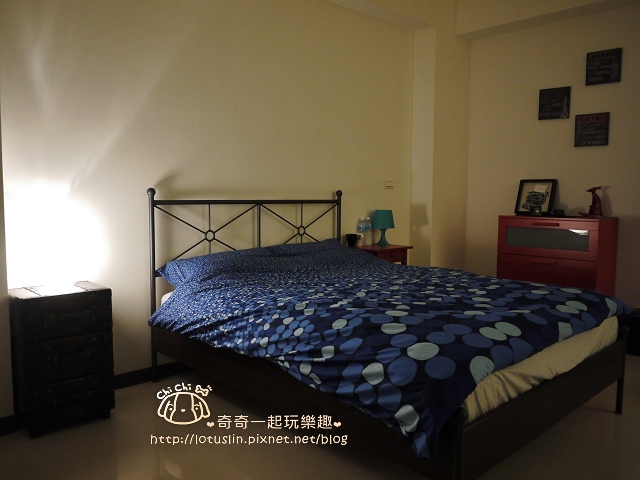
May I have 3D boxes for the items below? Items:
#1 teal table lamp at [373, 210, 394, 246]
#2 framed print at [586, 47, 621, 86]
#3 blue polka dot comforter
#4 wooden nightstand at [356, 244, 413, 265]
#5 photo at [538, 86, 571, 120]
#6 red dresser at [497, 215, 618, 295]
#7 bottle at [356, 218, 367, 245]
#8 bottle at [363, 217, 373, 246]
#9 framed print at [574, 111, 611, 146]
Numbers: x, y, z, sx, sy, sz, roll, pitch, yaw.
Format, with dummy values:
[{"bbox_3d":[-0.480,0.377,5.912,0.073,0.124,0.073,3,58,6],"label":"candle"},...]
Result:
[{"bbox_3d":[0.526,-0.098,4.290,0.190,0.290,0.190,0,5,0],"label":"teal table lamp"},{"bbox_3d":[2.235,-1.354,4.070,0.020,0.250,0.252,-4,6,-44],"label":"framed print"},{"bbox_3d":[0.316,0.327,2.862,1.720,0.490,2.050,-4,6,-44],"label":"blue polka dot comforter"},{"bbox_3d":[0.494,0.411,4.317,0.460,0.708,0.350,-4,6,-44],"label":"wooden nightstand"},{"bbox_3d":[1.976,-1.144,4.355,0.020,0.250,0.252,-4,6,-44],"label":"photo"},{"bbox_3d":[1.907,0.301,4.224,0.420,0.960,0.780,-4,6,-44],"label":"red dresser"},{"bbox_3d":[0.341,-0.063,4.225,0.065,0.225,0.065,-4,6,-44],"label":"bottle"},{"bbox_3d":[0.404,-0.070,4.285,0.065,0.230,0.065,-4,6,-44],"label":"bottle"},{"bbox_3d":[2.187,-0.881,4.155,0.020,0.250,0.252,-4,6,-44],"label":"framed print"}]

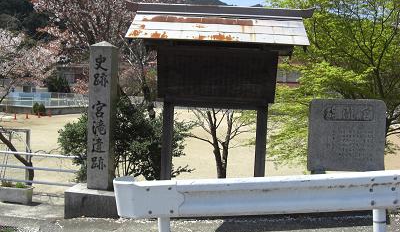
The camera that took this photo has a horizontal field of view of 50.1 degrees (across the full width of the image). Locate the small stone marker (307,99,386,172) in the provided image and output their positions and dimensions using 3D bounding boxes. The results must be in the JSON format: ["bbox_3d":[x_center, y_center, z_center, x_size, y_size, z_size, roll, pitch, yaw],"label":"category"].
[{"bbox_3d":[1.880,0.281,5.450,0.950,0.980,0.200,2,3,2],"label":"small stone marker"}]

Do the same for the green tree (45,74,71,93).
[{"bbox_3d":[-22.000,-4.632,66.000,3.800,3.700,3.600,2,3,0],"label":"green tree"}]

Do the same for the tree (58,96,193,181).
[{"bbox_3d":[-1.187,0.417,7.000,1.950,1.450,1.650,2,3,3],"label":"tree"}]

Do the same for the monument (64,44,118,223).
[{"bbox_3d":[-1.289,0.158,5.600,0.680,2.260,0.670,2,3,4],"label":"monument"}]

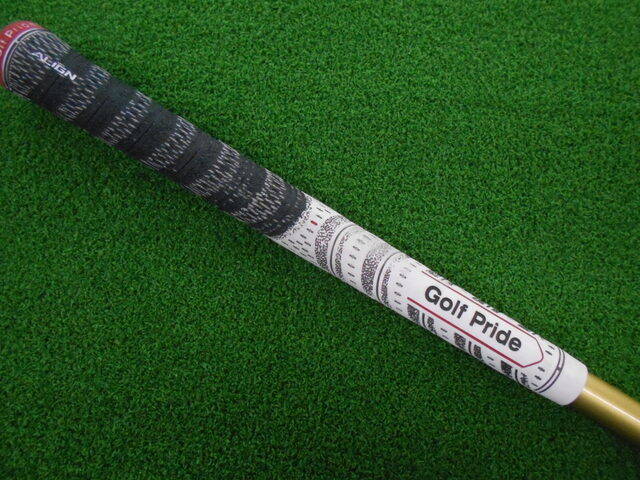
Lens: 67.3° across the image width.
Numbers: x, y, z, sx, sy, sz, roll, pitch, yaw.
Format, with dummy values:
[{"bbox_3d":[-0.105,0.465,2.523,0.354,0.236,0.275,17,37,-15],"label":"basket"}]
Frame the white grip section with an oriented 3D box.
[{"bbox_3d":[0.043,0.024,0.194,0.132,0.024,0.024,31,85,3],"label":"white grip section"}]

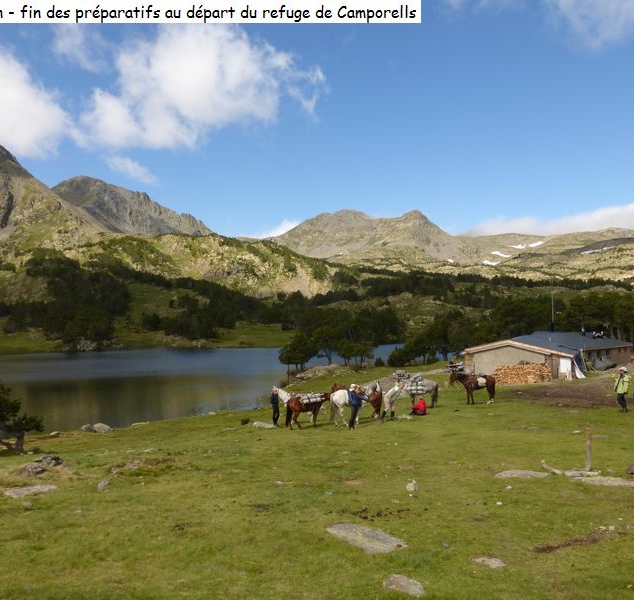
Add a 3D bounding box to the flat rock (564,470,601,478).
[{"bbox_3d":[5.648,3.683,11.803,0.760,0.100,0.420,-1,-4,22],"label":"flat rock"}]

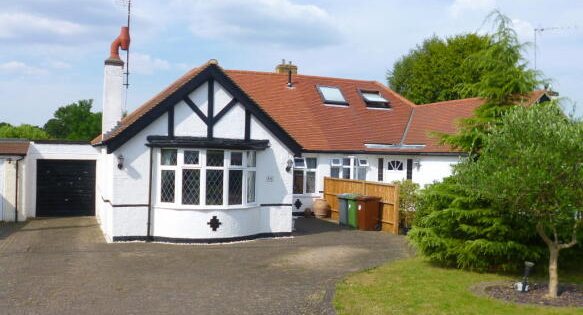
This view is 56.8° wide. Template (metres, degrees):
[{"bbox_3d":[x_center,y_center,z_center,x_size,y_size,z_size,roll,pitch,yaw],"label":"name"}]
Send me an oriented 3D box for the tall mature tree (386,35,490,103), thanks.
[{"bbox_3d":[10.022,-2.943,36.000,7.500,10.690,7.300,1,0,0],"label":"tall mature tree"}]

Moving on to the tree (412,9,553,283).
[{"bbox_3d":[4.347,-0.367,12.200,3.400,5.700,3.400,1,0,0],"label":"tree"}]

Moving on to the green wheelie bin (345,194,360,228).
[{"bbox_3d":[2.200,1.766,17.870,0.700,1.080,0.580,1,0,-23],"label":"green wheelie bin"}]

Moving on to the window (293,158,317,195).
[{"bbox_3d":[0.486,0.719,20.937,1.050,1.420,0.120,1,0,-22],"label":"window"}]

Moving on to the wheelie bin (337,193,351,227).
[{"bbox_3d":[1.993,1.760,18.422,0.700,1.080,0.580,1,0,-23],"label":"wheelie bin"}]

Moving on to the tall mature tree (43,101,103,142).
[{"bbox_3d":[-23.252,-2.022,58.000,6.800,8.440,6.500,1,0,0],"label":"tall mature tree"}]

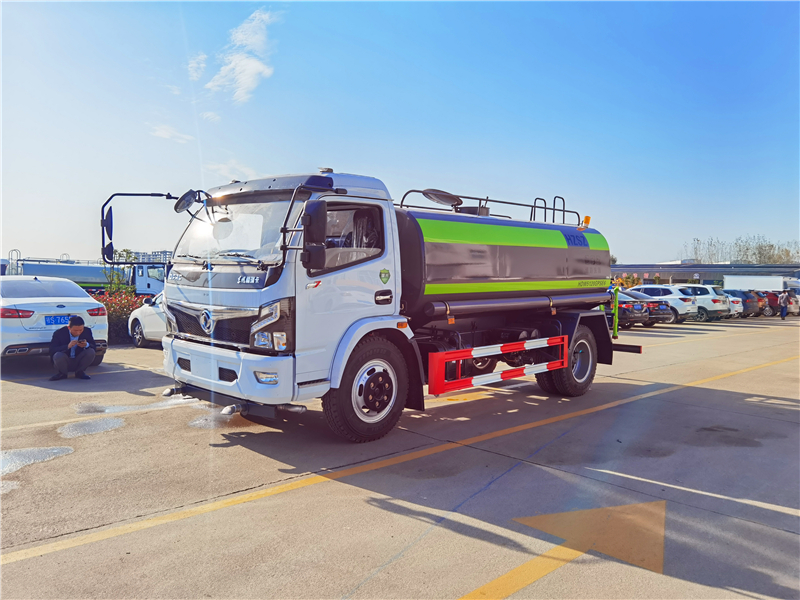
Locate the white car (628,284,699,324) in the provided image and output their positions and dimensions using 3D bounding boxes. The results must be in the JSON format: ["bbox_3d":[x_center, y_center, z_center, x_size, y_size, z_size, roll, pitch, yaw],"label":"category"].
[{"bbox_3d":[11.925,0.172,29.923,4.580,1.700,1.850,3,2,43],"label":"white car"}]

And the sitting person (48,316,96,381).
[{"bbox_3d":[-4.876,0.681,9.243,0.660,0.900,0.750,1,2,-30],"label":"sitting person"}]

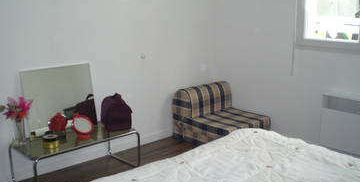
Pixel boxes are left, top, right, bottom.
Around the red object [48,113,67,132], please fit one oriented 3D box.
[{"bbox_3d":[-1.223,0.315,3.945,0.175,0.185,0.090,-11,15,-42],"label":"red object"}]

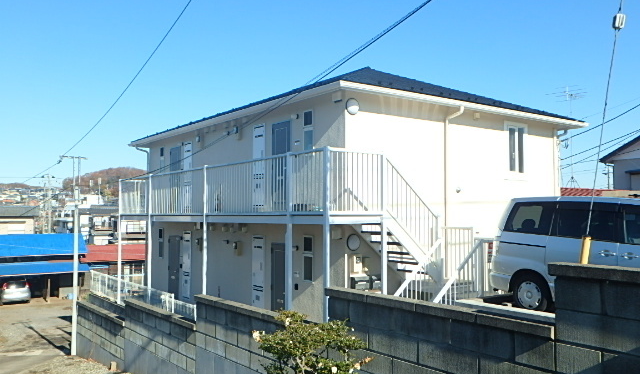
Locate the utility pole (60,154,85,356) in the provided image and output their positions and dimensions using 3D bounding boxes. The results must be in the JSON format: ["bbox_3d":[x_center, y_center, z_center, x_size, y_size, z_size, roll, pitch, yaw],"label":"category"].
[{"bbox_3d":[-5.537,1.542,13.008,0.550,4.530,0.160,0,-3,0],"label":"utility pole"}]

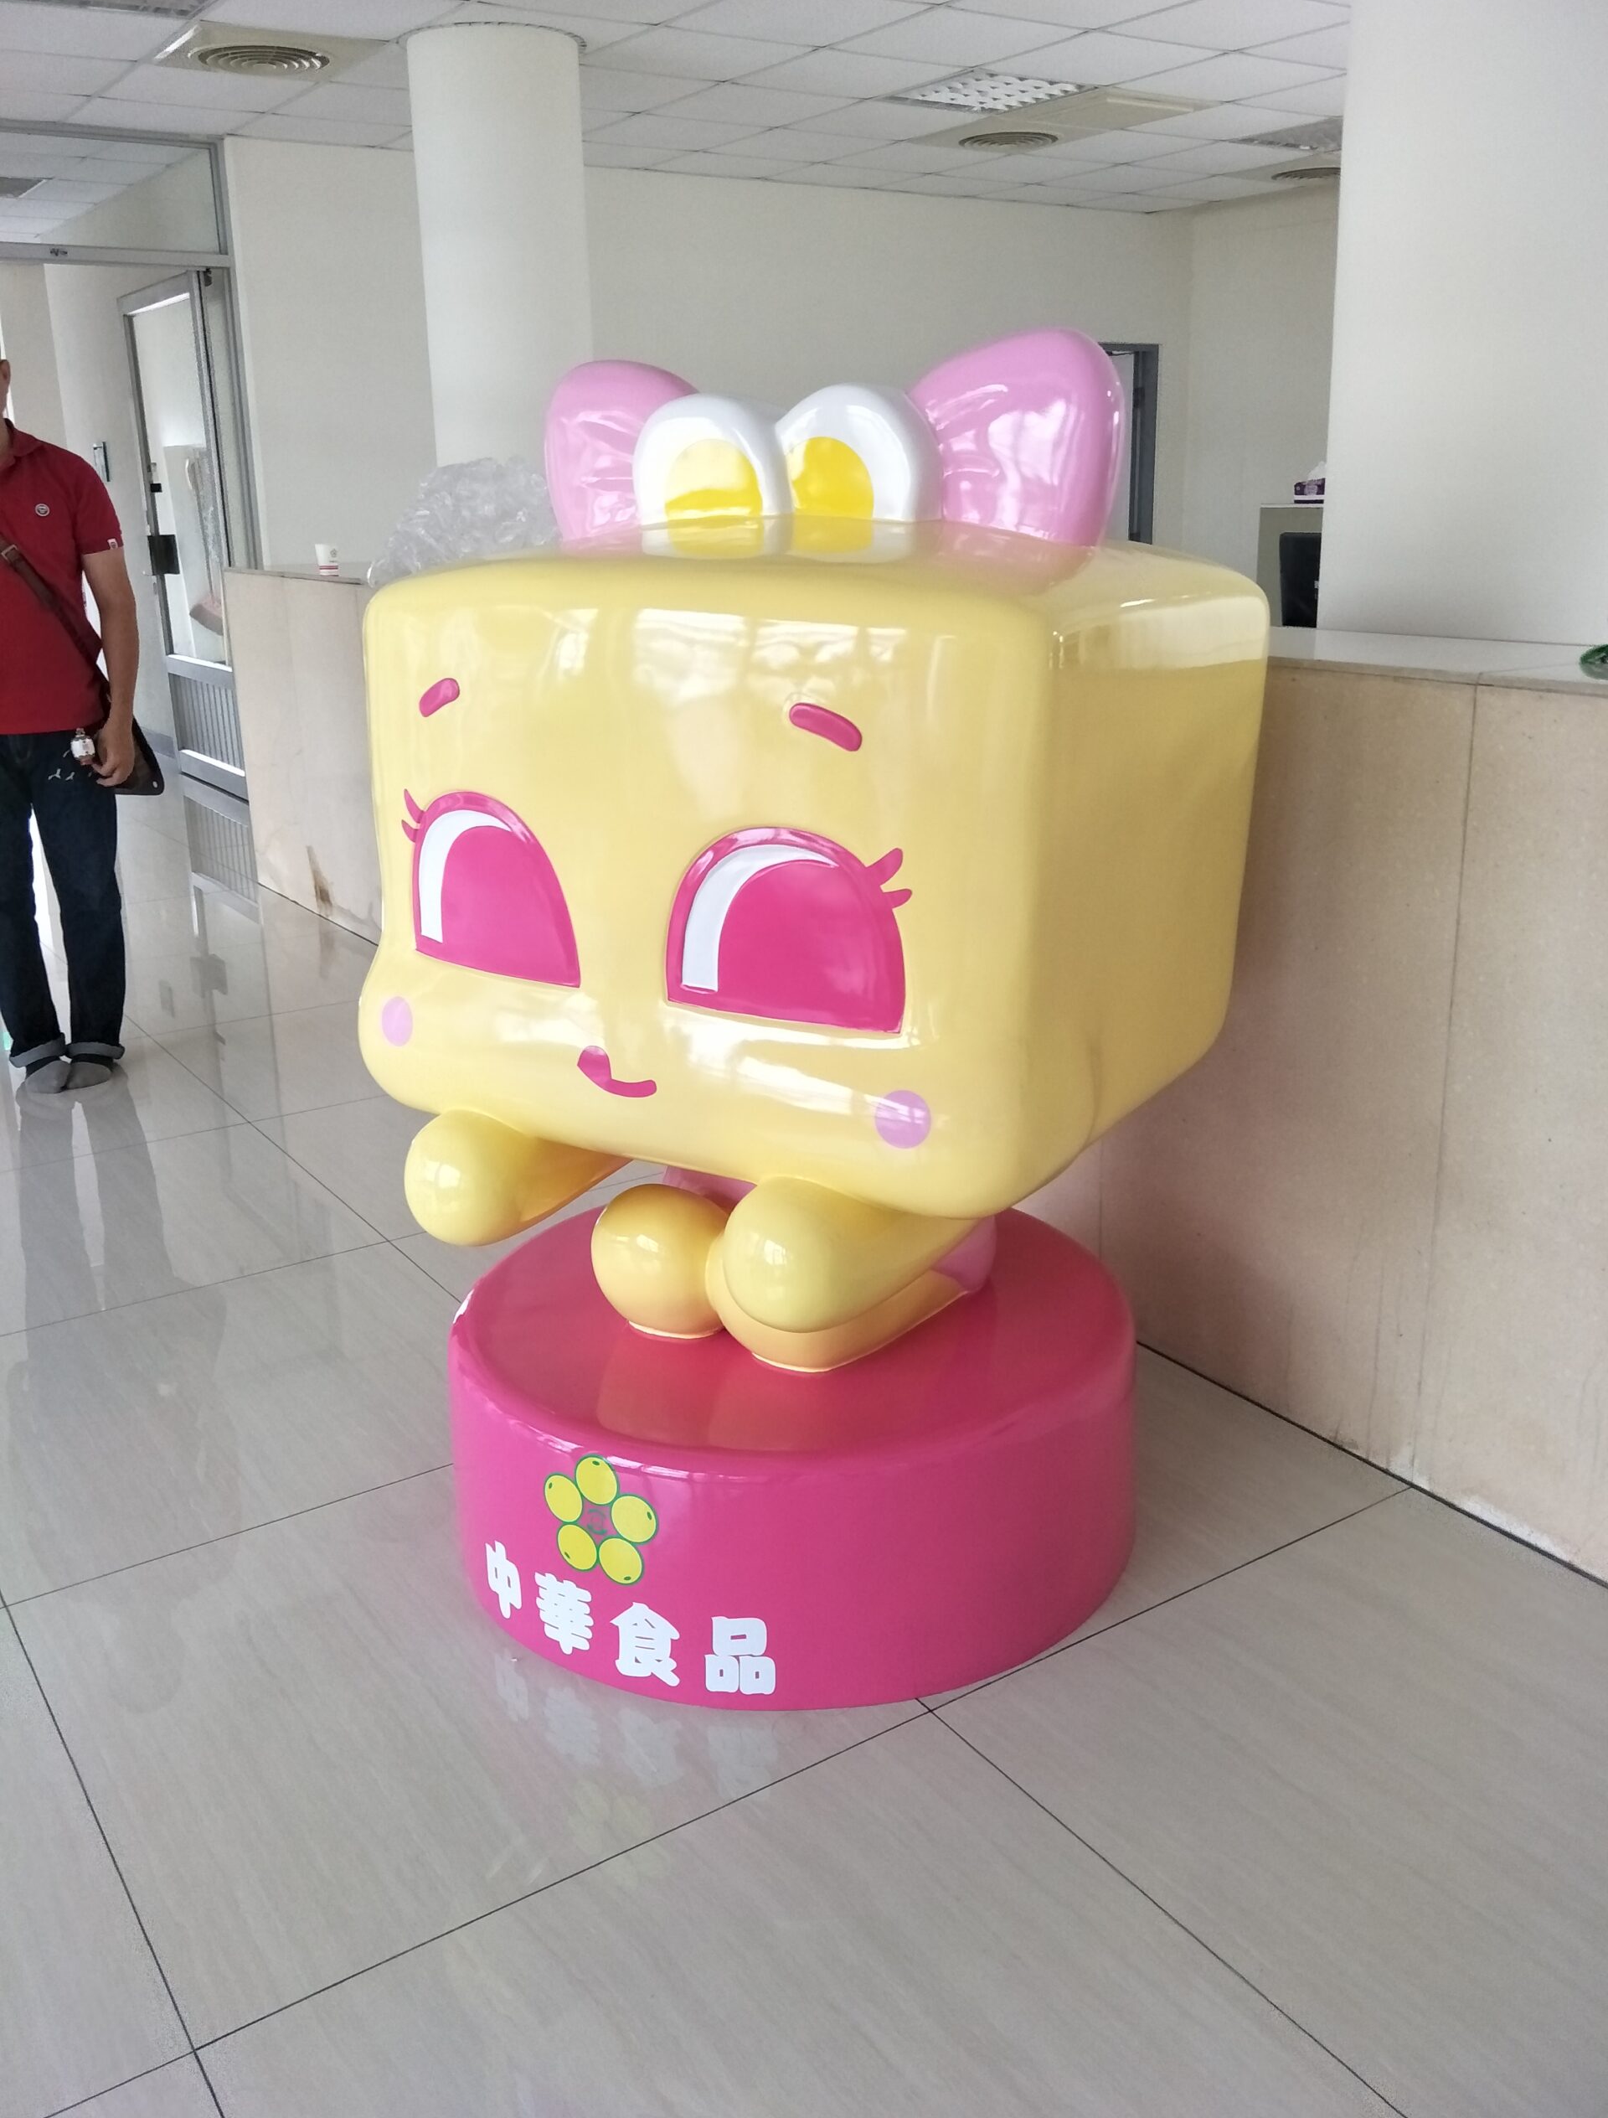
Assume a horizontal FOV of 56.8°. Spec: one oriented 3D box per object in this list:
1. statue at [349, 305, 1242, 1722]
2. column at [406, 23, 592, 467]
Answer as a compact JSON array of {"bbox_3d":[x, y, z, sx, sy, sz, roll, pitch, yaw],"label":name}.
[{"bbox_3d":[-0.007,-0.094,1.870,0.930,1.426,0.880,12,22,35],"label":"statue"},{"bbox_3d":[-1.010,-2.030,5.280,0.560,2.680,0.560,-4,18,-9],"label":"column"}]

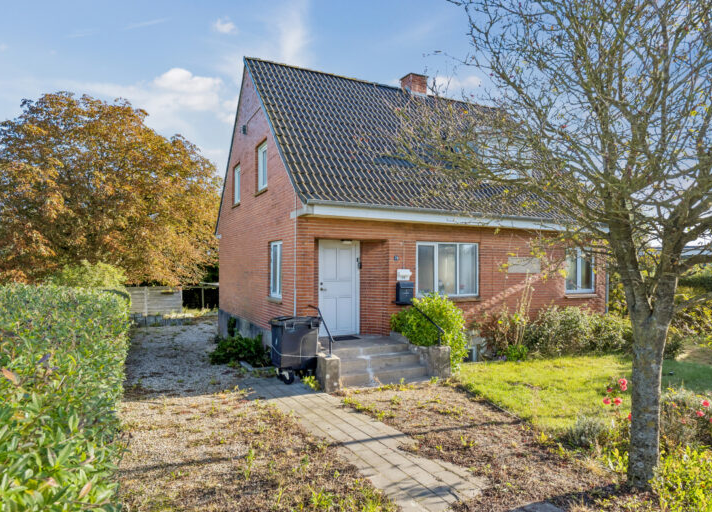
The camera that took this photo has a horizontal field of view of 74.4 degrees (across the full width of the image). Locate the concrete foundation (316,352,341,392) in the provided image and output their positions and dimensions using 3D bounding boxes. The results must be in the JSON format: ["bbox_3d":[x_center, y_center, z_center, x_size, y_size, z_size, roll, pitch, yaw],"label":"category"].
[{"bbox_3d":[-0.488,1.977,7.936,0.260,0.545,0.540,1,-2,-26],"label":"concrete foundation"}]

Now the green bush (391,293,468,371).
[{"bbox_3d":[1.558,1.503,9.638,1.560,1.530,1.550,0,-1,0],"label":"green bush"}]

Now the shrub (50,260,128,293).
[{"bbox_3d":[-10.795,1.563,18.969,3.000,2.600,2.800,1,-2,-26],"label":"shrub"}]

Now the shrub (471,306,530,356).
[{"bbox_3d":[3.343,1.772,10.973,1.450,1.190,1.080,1,-2,-26],"label":"shrub"}]

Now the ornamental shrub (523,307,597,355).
[{"bbox_3d":[5.072,1.825,11.649,2.250,1.170,1.330,1,-2,-26],"label":"ornamental shrub"}]

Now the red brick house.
[{"bbox_3d":[1.194,-1.638,15.239,9.600,8.350,9.300,1,-2,-26],"label":"red brick house"}]

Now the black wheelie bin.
[{"bbox_3d":[-1.140,1.694,8.680,0.770,1.160,0.760,1,-1,-24],"label":"black wheelie bin"}]

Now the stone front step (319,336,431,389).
[{"bbox_3d":[0.034,1.984,9.106,1.970,0.530,1.900,1,-2,-26],"label":"stone front step"}]

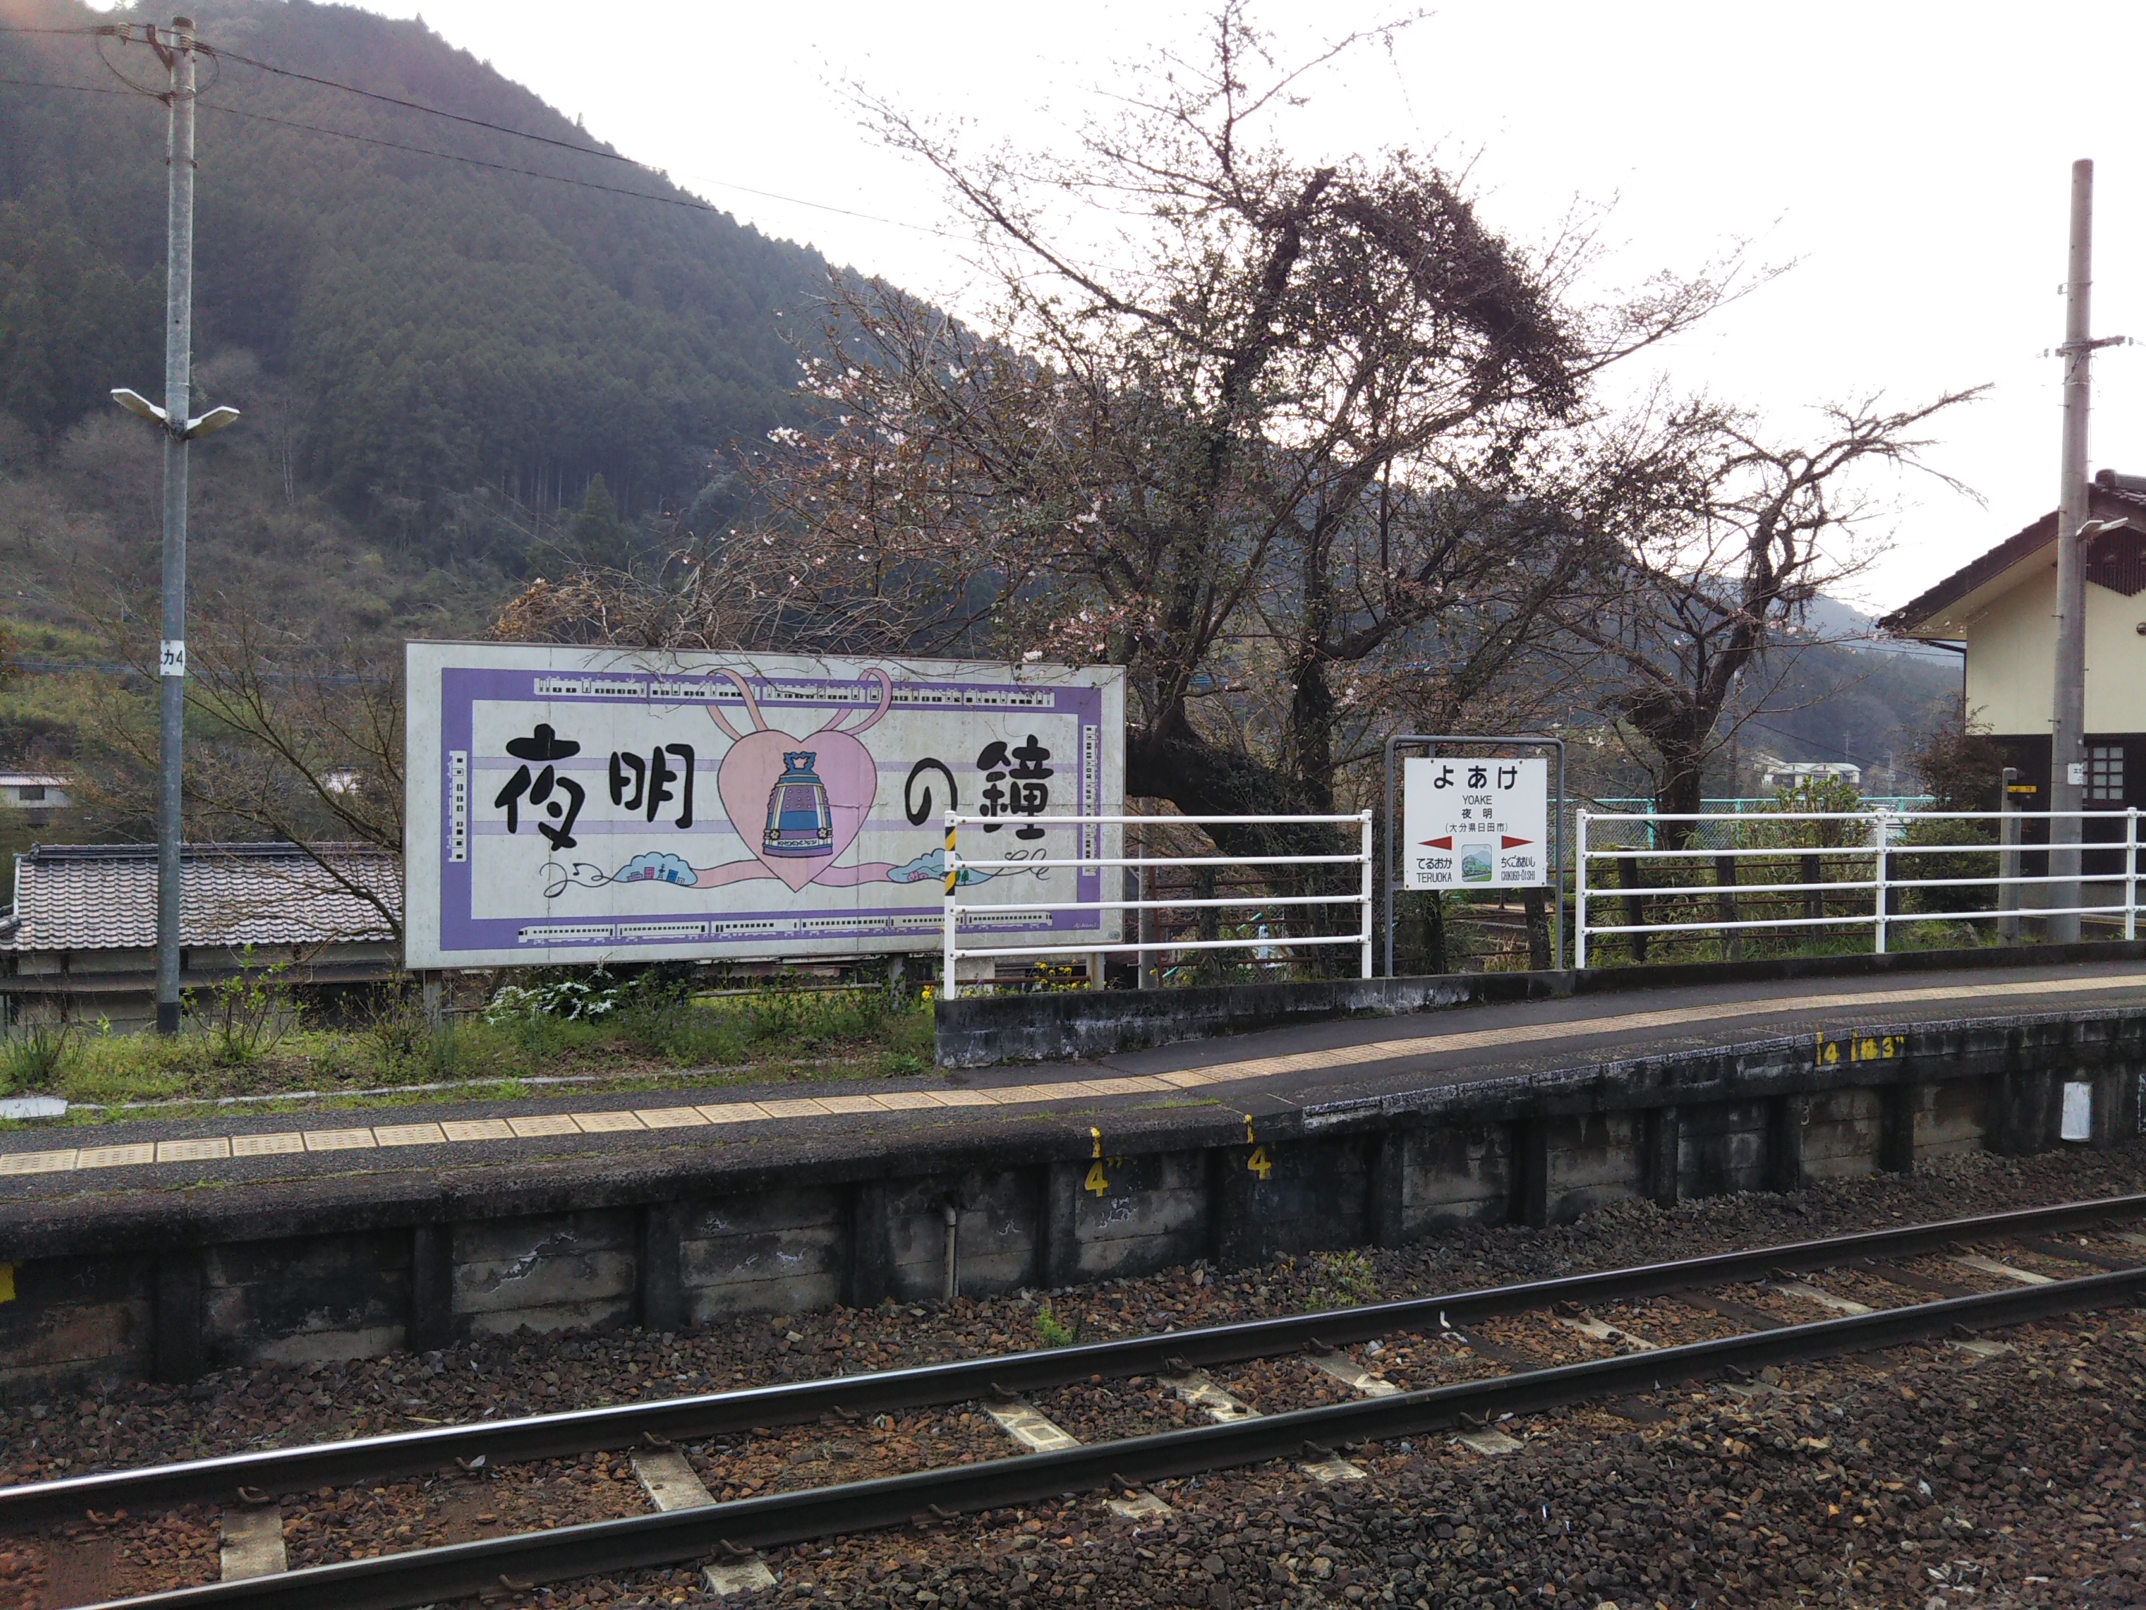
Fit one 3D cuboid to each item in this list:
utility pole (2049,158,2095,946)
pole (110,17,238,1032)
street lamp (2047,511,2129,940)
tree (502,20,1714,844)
[{"bbox_3d":[8.340,-2.070,15.500,0.290,6.600,0.290,0,1,-25],"label":"utility pole"},{"bbox_3d":[-5.630,-1.775,11.680,0.720,6.380,0.450,0,1,-25],"label":"pole"},{"bbox_3d":[8.370,-0.610,15.350,0.580,3.600,0.450,0,1,-25],"label":"street lamp"},{"bbox_3d":[0.367,-2.400,14.300,9.500,7.600,6.800,0,1,0],"label":"tree"}]

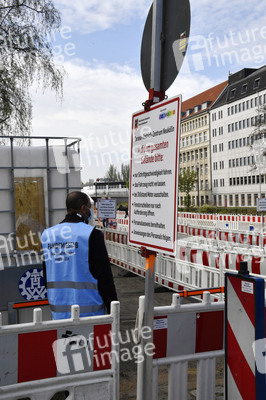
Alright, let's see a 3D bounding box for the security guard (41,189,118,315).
[{"bbox_3d":[-0.410,0.820,3.500,0.570,1.760,0.360,-1,-1,30],"label":"security guard"}]

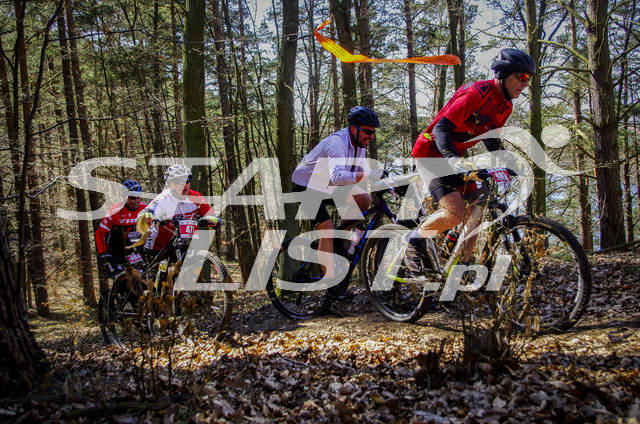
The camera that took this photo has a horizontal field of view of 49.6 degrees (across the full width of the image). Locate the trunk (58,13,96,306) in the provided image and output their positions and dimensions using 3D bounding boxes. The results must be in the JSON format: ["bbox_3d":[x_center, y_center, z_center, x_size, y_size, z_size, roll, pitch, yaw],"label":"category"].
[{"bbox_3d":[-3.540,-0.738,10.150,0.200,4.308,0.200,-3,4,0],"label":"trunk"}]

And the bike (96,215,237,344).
[{"bbox_3d":[-1.310,0.592,5.542,1.840,1.030,0.660,-14,-4,44],"label":"bike"}]

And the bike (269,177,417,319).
[{"bbox_3d":[0.203,0.353,5.805,1.840,1.030,0.640,-12,-3,42],"label":"bike"}]

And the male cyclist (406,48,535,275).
[{"bbox_3d":[0.925,-0.300,4.450,0.580,1.430,1.020,-7,5,-38],"label":"male cyclist"}]

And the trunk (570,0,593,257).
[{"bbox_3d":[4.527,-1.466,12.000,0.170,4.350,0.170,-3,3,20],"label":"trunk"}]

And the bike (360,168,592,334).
[{"bbox_3d":[0.904,0.266,4.591,0.660,1.040,1.880,-7,0,-38],"label":"bike"}]

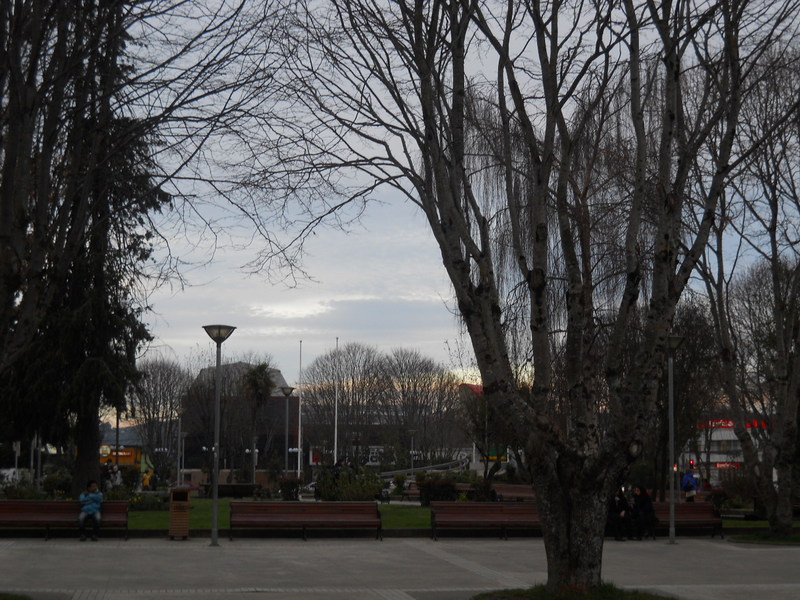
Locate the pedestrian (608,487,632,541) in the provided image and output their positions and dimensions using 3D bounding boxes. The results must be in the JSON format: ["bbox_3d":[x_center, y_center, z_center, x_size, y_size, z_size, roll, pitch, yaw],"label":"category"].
[{"bbox_3d":[4.728,4.653,30.684,0.500,1.140,0.700,2,-7,-10],"label":"pedestrian"}]

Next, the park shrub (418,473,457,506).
[{"bbox_3d":[1.253,6.399,47.642,1.150,1.130,1.080,1,-7,-8],"label":"park shrub"}]

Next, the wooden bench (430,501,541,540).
[{"bbox_3d":[2.126,4.580,29.229,2.980,0.780,0.670,1,-7,-8],"label":"wooden bench"}]

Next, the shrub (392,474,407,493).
[{"bbox_3d":[-0.019,8.059,61.618,0.620,0.920,0.620,1,-7,-8],"label":"shrub"}]

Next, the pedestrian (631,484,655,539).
[{"bbox_3d":[5.302,4.695,31.011,0.500,1.140,0.660,-3,-8,30],"label":"pedestrian"}]

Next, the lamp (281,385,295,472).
[{"bbox_3d":[-4.280,5.570,53.751,0.640,4.330,0.640,0,-7,0],"label":"lamp"}]

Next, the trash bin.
[{"bbox_3d":[-4.416,4.312,28.368,0.430,1.020,0.430,1,-7,-8],"label":"trash bin"}]

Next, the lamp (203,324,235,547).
[{"bbox_3d":[-3.448,2.540,26.628,0.640,4.150,0.640,1,-7,-8],"label":"lamp"}]

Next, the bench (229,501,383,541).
[{"bbox_3d":[-1.979,4.664,29.788,3.140,0.810,0.660,1,-7,-9],"label":"bench"}]

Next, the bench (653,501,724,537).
[{"bbox_3d":[5.396,4.736,30.326,2.900,0.770,0.670,1,-7,-8],"label":"bench"}]

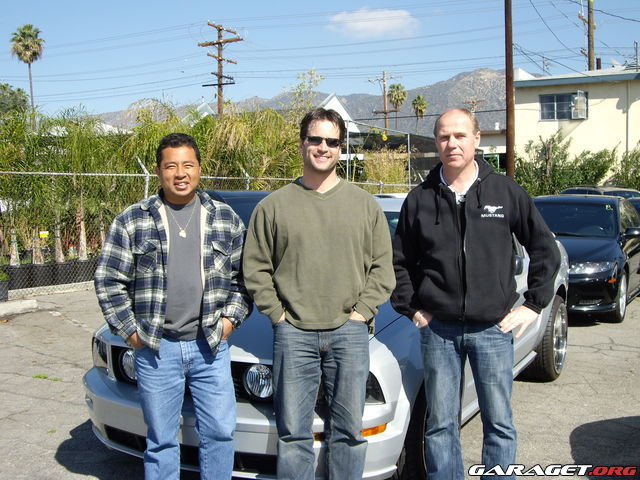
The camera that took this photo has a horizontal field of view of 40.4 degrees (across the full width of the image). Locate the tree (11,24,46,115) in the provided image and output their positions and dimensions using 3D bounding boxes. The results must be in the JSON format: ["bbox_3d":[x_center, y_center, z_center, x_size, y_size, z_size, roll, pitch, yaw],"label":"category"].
[{"bbox_3d":[-26.840,-11.230,80.000,3.200,17.200,3.200,0,1,0],"label":"tree"}]

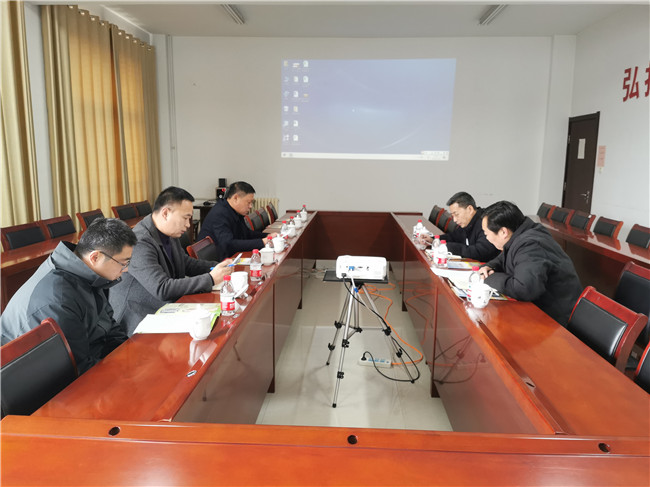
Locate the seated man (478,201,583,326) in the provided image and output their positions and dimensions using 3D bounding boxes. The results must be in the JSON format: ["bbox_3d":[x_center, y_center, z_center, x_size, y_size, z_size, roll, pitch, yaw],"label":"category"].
[{"bbox_3d":[1.086,0.390,2.765,0.670,1.240,0.560,1,10,3],"label":"seated man"}]

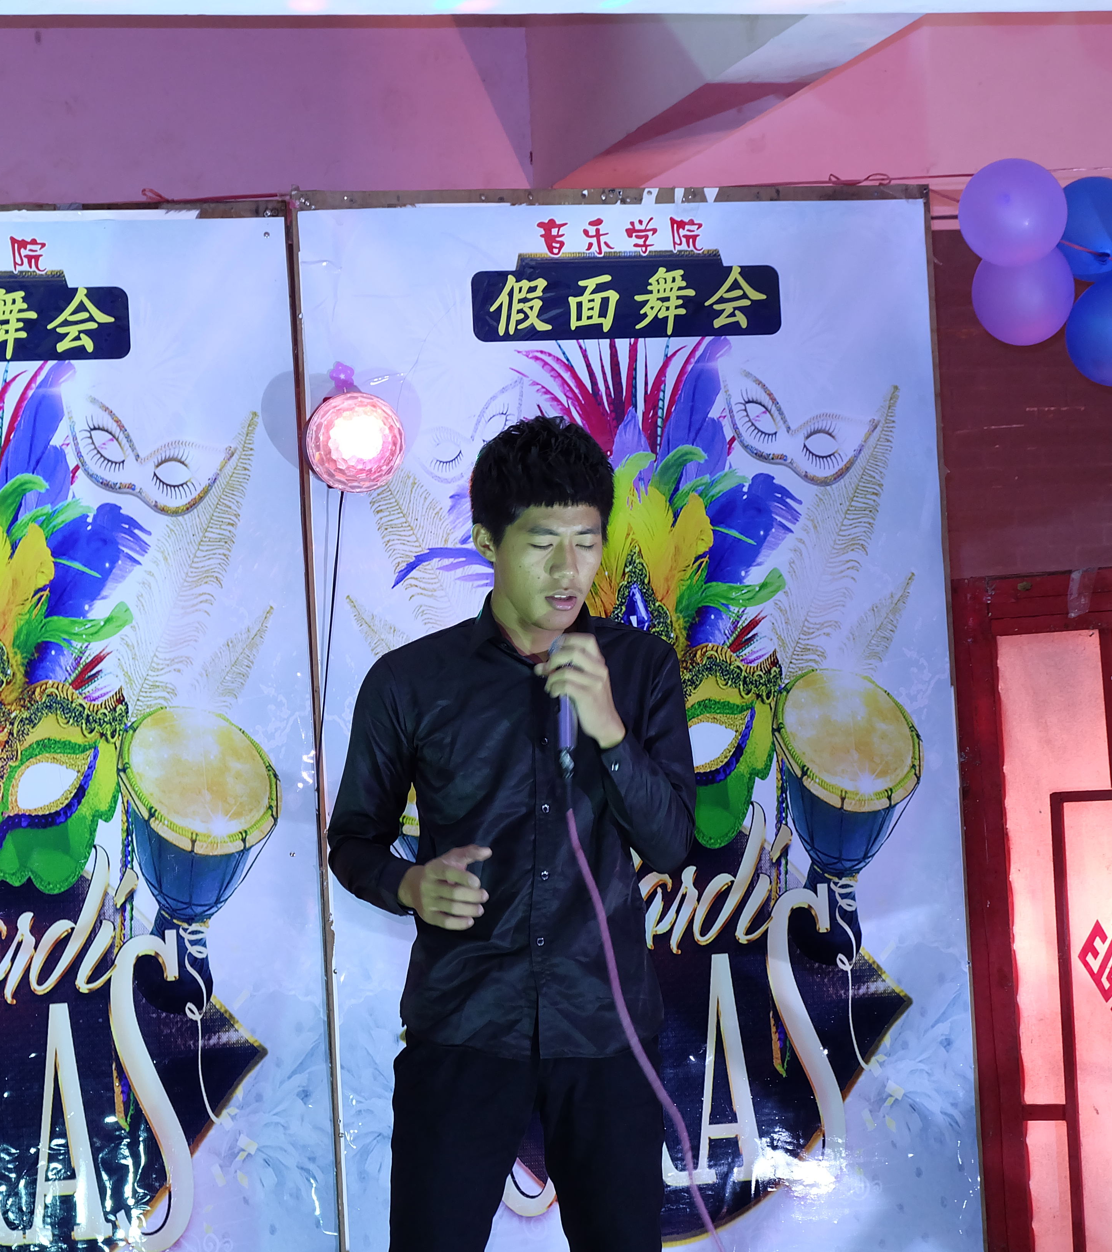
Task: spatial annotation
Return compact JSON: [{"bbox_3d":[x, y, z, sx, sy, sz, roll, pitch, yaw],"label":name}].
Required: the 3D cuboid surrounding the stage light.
[{"bbox_3d":[-0.355,-0.325,6.912,0.172,0.176,0.150,-3,-1,-16],"label":"stage light"}]

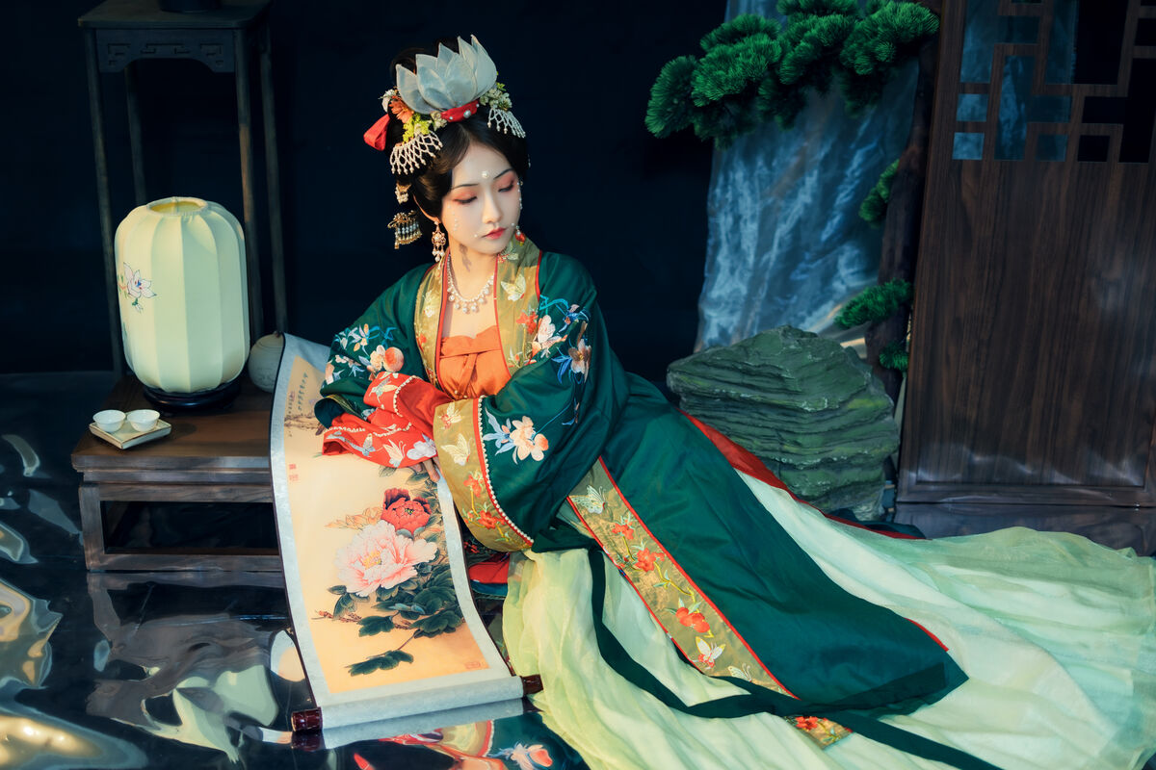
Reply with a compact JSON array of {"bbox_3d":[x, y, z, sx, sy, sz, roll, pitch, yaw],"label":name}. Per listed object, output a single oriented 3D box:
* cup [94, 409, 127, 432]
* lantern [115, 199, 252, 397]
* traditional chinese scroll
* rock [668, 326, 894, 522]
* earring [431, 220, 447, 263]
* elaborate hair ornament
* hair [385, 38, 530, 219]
[{"bbox_3d":[-0.833,0.066,2.853,0.059,0.029,0.059,1,20,0],"label":"cup"},{"bbox_3d":[-0.726,-0.146,2.947,0.240,0.372,0.240,1,20,0],"label":"lantern"},{"bbox_3d":[-0.332,0.171,2.764,0.366,0.154,0.999,-9,46,-8],"label":"traditional chinese scroll"},{"bbox_3d":[0.390,0.043,3.150,0.417,0.349,0.291,1,20,0],"label":"rock"},{"bbox_3d":[-0.218,-0.225,2.510,0.022,0.066,0.015,4,21,9],"label":"earring"},{"bbox_3d":[-0.205,-0.435,2.490,0.235,0.180,0.150,-22,39,-12],"label":"elaborate hair ornament"},{"bbox_3d":[-0.195,-0.416,2.570,0.195,0.255,0.225,-22,39,-12],"label":"hair"}]

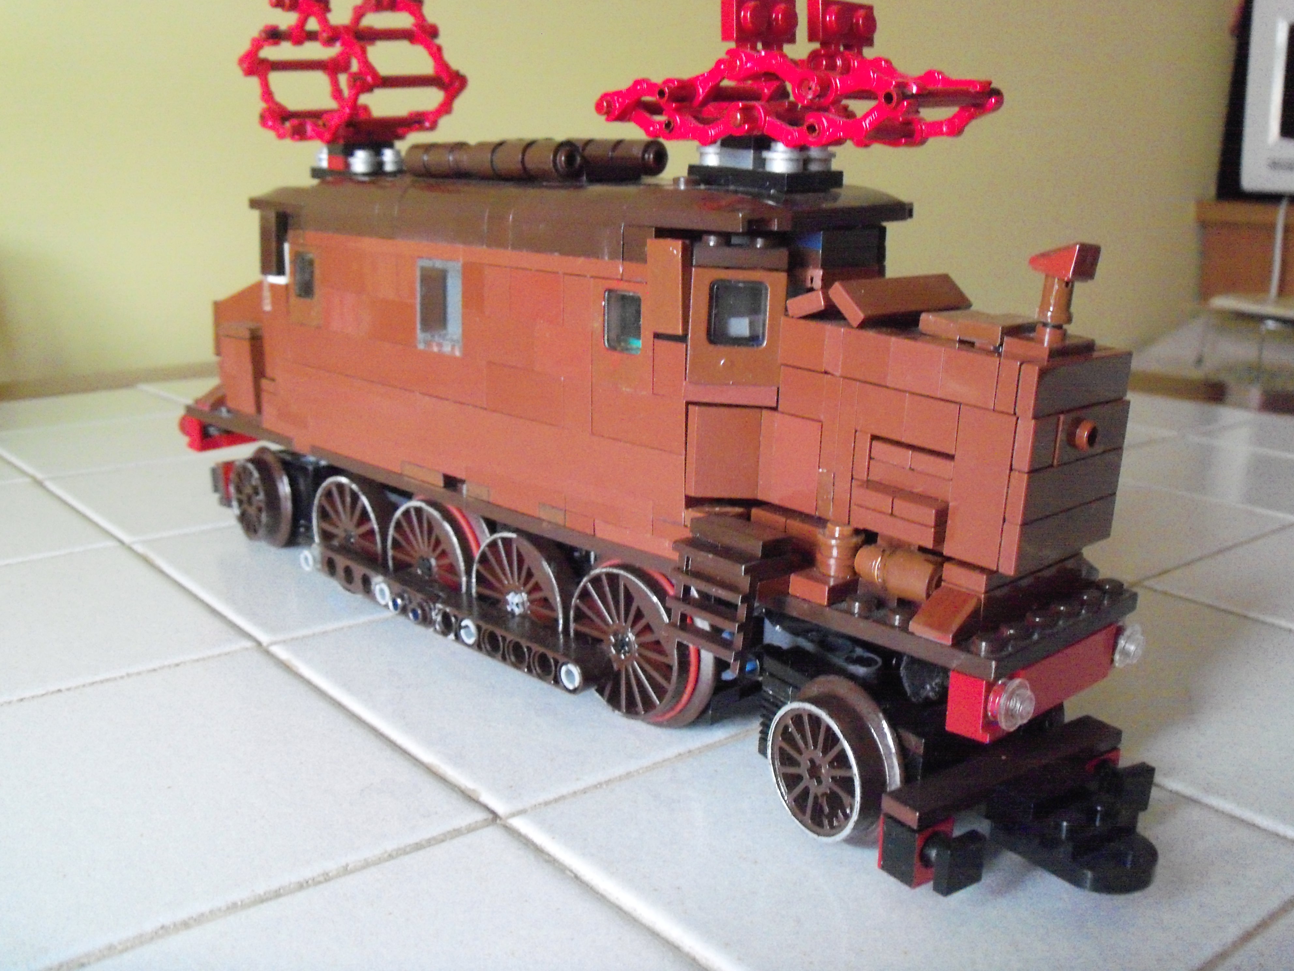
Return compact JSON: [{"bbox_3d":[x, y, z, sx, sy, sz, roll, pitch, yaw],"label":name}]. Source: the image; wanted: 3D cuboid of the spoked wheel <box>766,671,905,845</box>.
[{"bbox_3d":[0.031,0.047,0.219,0.008,0.028,0.028,-8,17,-33],"label":"spoked wheel"}]

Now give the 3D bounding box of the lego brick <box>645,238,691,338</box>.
[{"bbox_3d":[0.004,-0.034,0.223,0.003,0.016,0.008,-13,20,-43],"label":"lego brick"}]

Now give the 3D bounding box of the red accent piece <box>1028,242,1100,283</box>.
[{"bbox_3d":[0.066,-0.036,0.206,0.008,0.006,0.008,-12,28,-44],"label":"red accent piece"}]

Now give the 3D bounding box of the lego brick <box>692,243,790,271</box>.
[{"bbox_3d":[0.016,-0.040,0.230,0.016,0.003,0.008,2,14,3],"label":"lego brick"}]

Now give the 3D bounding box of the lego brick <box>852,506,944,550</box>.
[{"bbox_3d":[0.041,0.006,0.211,0.016,0.003,0.008,17,20,42],"label":"lego brick"}]

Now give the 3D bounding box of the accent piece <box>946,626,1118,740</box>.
[{"bbox_3d":[0.065,0.030,0.217,0.045,0.010,0.008,-13,20,-43],"label":"accent piece"}]

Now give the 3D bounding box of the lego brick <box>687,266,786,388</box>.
[{"bbox_3d":[0.015,-0.027,0.222,0.016,0.019,0.007,0,14,-5],"label":"lego brick"}]

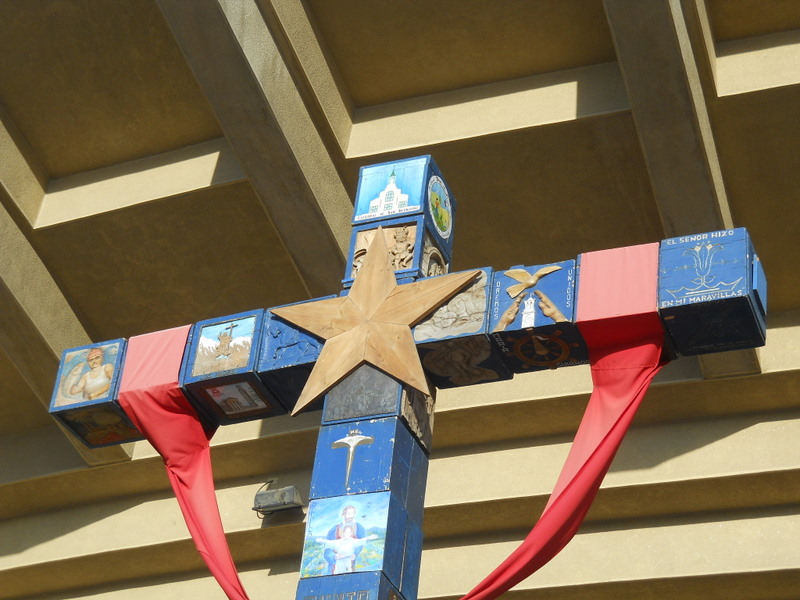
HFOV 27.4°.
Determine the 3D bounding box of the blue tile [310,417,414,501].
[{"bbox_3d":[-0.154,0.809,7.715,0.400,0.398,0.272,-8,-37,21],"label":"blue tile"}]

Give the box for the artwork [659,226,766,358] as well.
[{"bbox_3d":[1.455,-0.031,7.627,0.399,0.378,0.396,-8,-37,21],"label":"artwork"}]

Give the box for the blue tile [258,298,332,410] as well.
[{"bbox_3d":[-0.438,0.277,8.345,0.407,0.378,0.396,-8,-37,21],"label":"blue tile"}]

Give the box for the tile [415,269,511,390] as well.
[{"bbox_3d":[0.318,0.143,8.066,0.410,0.378,0.396,-8,-37,21],"label":"tile"}]

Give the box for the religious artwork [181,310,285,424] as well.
[{"bbox_3d":[-0.812,0.352,8.477,0.400,0.378,0.396,-8,-37,21],"label":"religious artwork"}]

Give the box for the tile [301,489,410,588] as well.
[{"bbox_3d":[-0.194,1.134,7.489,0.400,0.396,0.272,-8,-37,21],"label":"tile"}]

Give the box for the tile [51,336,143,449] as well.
[{"bbox_3d":[-1.556,0.503,8.740,0.382,0.378,0.396,-8,-37,21],"label":"tile"}]

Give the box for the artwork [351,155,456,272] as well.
[{"bbox_3d":[0.029,-0.460,8.666,0.400,0.389,0.396,-8,-37,21],"label":"artwork"}]

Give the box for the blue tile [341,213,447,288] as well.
[{"bbox_3d":[-0.011,-0.139,8.444,0.400,0.395,0.396,-8,-37,21],"label":"blue tile"}]

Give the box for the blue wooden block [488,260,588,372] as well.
[{"bbox_3d":[0.700,0.084,7.918,0.418,0.378,0.396,-8,-37,21],"label":"blue wooden block"}]

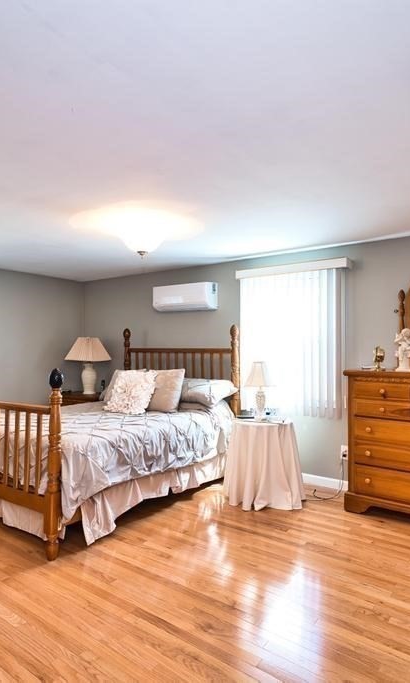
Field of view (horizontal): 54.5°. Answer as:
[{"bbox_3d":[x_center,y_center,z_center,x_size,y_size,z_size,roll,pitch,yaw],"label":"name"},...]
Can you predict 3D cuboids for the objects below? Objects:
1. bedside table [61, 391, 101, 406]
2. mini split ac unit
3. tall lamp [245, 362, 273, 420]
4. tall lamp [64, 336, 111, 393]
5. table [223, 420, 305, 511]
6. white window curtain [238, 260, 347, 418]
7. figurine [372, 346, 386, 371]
[{"bbox_3d":[-1.527,1.063,5.314,0.660,0.690,0.440,-1,-1,35],"label":"bedside table"},{"bbox_3d":[-0.245,-0.510,4.740,0.800,0.295,0.220,0,-1,35],"label":"mini split ac unit"},{"bbox_3d":[0.500,0.449,3.597,0.255,0.530,0.255,0,-1,0],"label":"tall lamp"},{"bbox_3d":[-1.540,0.316,5.250,0.610,0.760,0.610,0,-1,35],"label":"tall lamp"},{"bbox_3d":[0.555,1.071,3.700,0.740,0.690,0.740,0,-1,0],"label":"table"},{"bbox_3d":[0.829,-0.025,3.924,1.130,1.445,0.110,-1,-1,35],"label":"white window curtain"},{"bbox_3d":[1.470,0.147,3.370,0.100,0.200,0.090,0,-1,35],"label":"figurine"}]

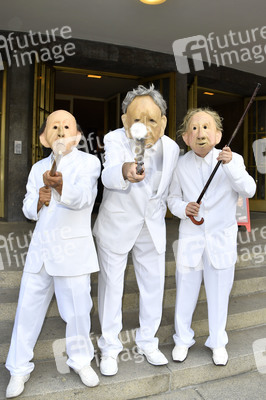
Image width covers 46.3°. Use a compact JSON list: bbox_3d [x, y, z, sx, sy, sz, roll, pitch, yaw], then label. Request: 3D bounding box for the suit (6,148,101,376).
[{"bbox_3d":[-0.485,0.345,1.860,0.550,1.360,0.470,0,-3,8],"label":"suit"}]

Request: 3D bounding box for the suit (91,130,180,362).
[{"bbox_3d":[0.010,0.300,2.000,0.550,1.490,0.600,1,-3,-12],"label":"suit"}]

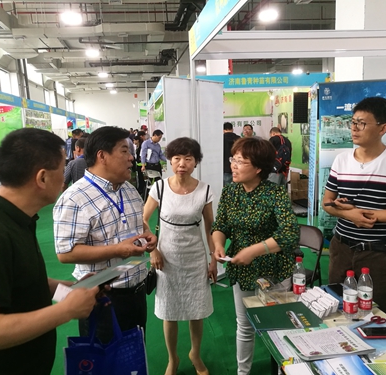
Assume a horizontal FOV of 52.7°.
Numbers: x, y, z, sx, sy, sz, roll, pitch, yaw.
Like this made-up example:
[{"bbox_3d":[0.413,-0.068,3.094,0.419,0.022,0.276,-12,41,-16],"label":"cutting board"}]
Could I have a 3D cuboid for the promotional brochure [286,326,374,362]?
[{"bbox_3d":[0.547,0.642,1.588,0.282,0.022,0.205,-5,9,-12],"label":"promotional brochure"}]

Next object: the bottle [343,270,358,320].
[{"bbox_3d":[0.731,0.495,1.799,0.066,0.230,0.066,-3,9,0],"label":"bottle"}]

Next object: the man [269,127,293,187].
[{"bbox_3d":[1.342,-0.155,5.959,0.480,1.600,0.400,-8,10,-30],"label":"man"}]

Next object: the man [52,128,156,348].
[{"bbox_3d":[-0.344,0.559,1.786,0.400,1.655,0.480,2,10,27],"label":"man"}]

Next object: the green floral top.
[{"bbox_3d":[0.351,0.271,2.171,0.500,0.610,0.360,5,12,42],"label":"green floral top"}]

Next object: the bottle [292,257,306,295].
[{"bbox_3d":[0.556,0.468,2.031,0.066,0.230,0.066,-3,9,0],"label":"bottle"}]

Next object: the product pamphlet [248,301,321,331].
[{"bbox_3d":[0.423,0.612,1.850,0.298,0.018,0.210,-4,9,-9],"label":"product pamphlet"}]

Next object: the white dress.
[{"bbox_3d":[-0.061,0.407,2.513,0.420,0.910,0.270,-4,9,-7],"label":"white dress"}]

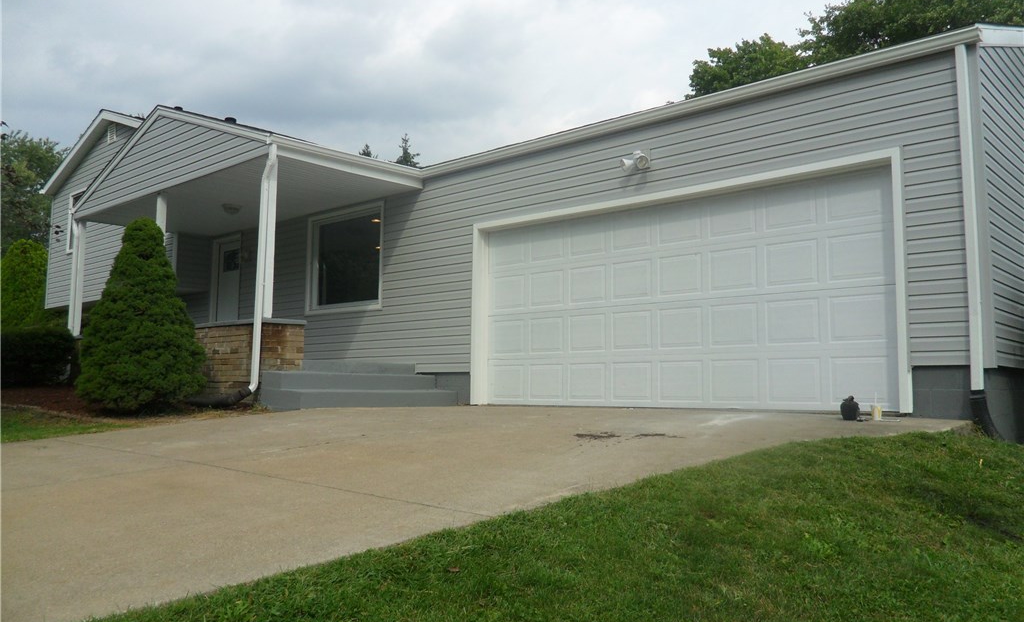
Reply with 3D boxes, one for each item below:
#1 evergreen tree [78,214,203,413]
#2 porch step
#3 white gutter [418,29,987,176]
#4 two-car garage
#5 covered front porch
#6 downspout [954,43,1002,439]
[{"bbox_3d":[-4.481,0.048,9.673,1.548,2.361,1.548,-4,-7,42],"label":"evergreen tree"},{"bbox_3d":[-1.778,0.876,9.607,0.838,0.546,2.301,-4,-7,42],"label":"porch step"},{"bbox_3d":[1.276,-2.008,8.521,6.666,0.139,0.139,-4,-7,42],"label":"white gutter"},{"bbox_3d":[1.502,-0.050,8.425,4.841,2.133,0.060,-4,-7,42],"label":"two-car garage"},{"bbox_3d":[-4.358,-0.768,12.091,6.478,4.266,2.331,-4,-7,42],"label":"covered front porch"},{"bbox_3d":[3.645,-0.590,6.249,0.198,3.135,0.129,-4,-7,42],"label":"downspout"}]

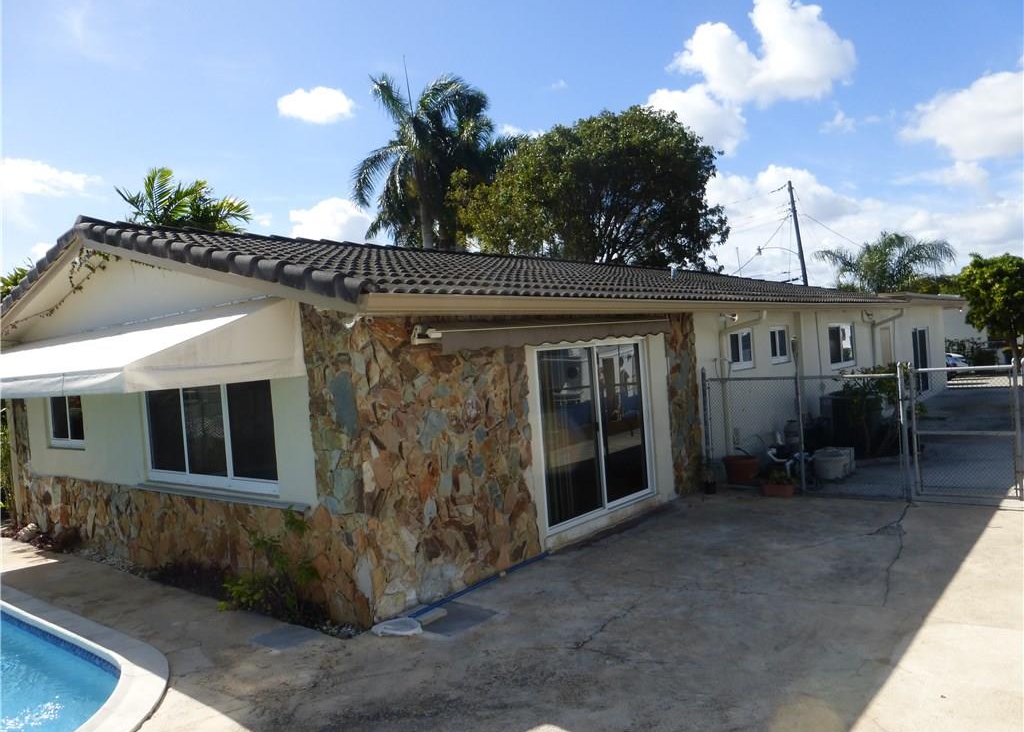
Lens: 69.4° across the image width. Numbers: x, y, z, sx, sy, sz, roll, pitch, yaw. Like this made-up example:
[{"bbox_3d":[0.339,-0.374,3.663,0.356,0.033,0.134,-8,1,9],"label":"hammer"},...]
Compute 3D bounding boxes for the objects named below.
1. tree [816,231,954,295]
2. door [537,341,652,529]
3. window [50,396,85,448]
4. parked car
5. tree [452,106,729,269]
[{"bbox_3d":[17.390,-2.858,34.026,6.200,6.580,5.900,-4,1,27],"label":"tree"},{"bbox_3d":[1.075,0.753,8.938,0.130,2.070,2.370,-4,1,41],"label":"door"},{"bbox_3d":[-6.551,0.755,10.827,1.340,0.900,0.120,-4,1,41],"label":"window"},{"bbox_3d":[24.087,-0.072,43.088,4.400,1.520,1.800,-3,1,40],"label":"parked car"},{"bbox_3d":[3.816,-4.796,32.050,11.300,12.650,10.500,-5,0,7],"label":"tree"}]

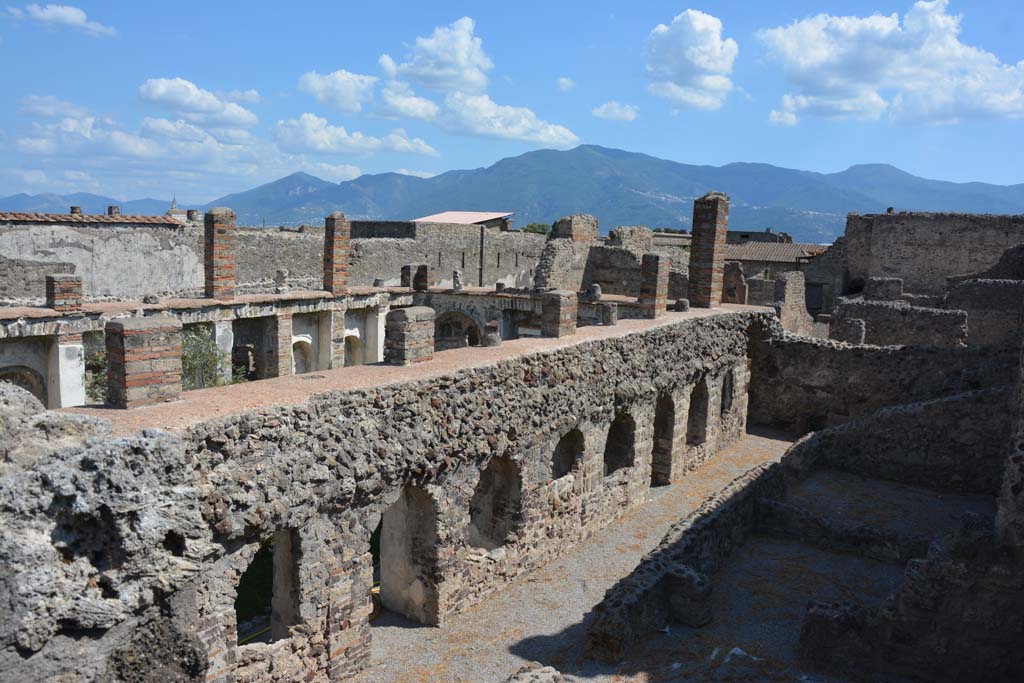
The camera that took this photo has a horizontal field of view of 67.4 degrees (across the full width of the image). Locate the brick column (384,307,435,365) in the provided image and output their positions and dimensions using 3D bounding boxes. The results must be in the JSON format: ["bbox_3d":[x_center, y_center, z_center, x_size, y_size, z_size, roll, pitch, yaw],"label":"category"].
[{"bbox_3d":[-1.353,-0.083,10.132,0.349,0.732,0.556,6,9,34],"label":"brick column"}]

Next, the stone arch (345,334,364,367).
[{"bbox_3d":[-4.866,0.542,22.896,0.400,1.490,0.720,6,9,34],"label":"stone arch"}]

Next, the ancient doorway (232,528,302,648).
[{"bbox_3d":[-2.243,2.074,6.690,0.419,0.915,0.653,8,10,34],"label":"ancient doorway"}]

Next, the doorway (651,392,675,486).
[{"bbox_3d":[2.494,1.751,13.653,0.434,1.690,0.853,8,10,34],"label":"doorway"}]

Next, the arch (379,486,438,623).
[{"bbox_3d":[-1.489,2.534,8.893,0.758,1.849,1.153,6,9,34],"label":"arch"}]

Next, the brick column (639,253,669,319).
[{"bbox_3d":[2.781,-1.083,14.903,0.329,1.250,0.518,8,10,34],"label":"brick column"}]

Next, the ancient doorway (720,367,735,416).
[{"bbox_3d":[4.364,1.024,16.272,0.434,0.946,0.636,8,10,34],"label":"ancient doorway"}]

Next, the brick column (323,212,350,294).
[{"bbox_3d":[-5.100,-2.562,22.329,0.378,2.346,0.638,6,9,34],"label":"brick column"}]

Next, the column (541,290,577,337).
[{"bbox_3d":[0.842,-0.491,13.532,0.365,0.780,0.596,6,9,34],"label":"column"}]

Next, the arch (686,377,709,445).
[{"bbox_3d":[3.420,1.313,14.933,0.434,1.318,0.977,8,10,34],"label":"arch"}]

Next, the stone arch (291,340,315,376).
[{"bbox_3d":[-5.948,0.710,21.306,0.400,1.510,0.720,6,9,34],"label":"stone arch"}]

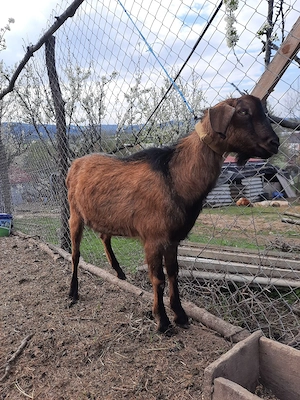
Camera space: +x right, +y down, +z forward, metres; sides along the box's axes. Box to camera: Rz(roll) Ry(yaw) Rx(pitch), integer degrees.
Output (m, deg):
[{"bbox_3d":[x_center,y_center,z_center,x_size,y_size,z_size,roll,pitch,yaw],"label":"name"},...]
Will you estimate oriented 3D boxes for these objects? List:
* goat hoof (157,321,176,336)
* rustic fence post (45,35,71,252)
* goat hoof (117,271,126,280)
[{"bbox_3d":[0.071,0.540,1.210,0.065,0.045,0.050,10,16,39],"label":"goat hoof"},{"bbox_3d":[-0.603,-0.320,1.950,0.100,1.440,0.085,0,13,0],"label":"rustic fence post"},{"bbox_3d":[-0.158,0.424,1.600,0.060,0.043,0.047,9,16,36],"label":"goat hoof"}]

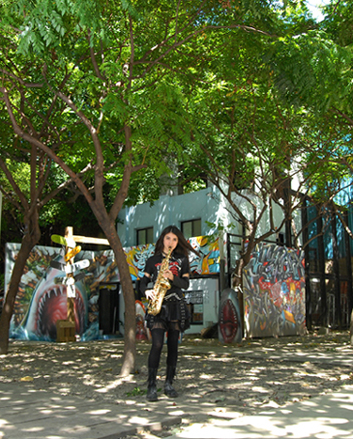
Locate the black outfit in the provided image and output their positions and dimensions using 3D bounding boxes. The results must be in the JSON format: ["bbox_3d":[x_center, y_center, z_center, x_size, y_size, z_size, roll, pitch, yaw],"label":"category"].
[{"bbox_3d":[-0.115,0.981,4.761,0.530,1.430,0.420,0,-10,0],"label":"black outfit"}]

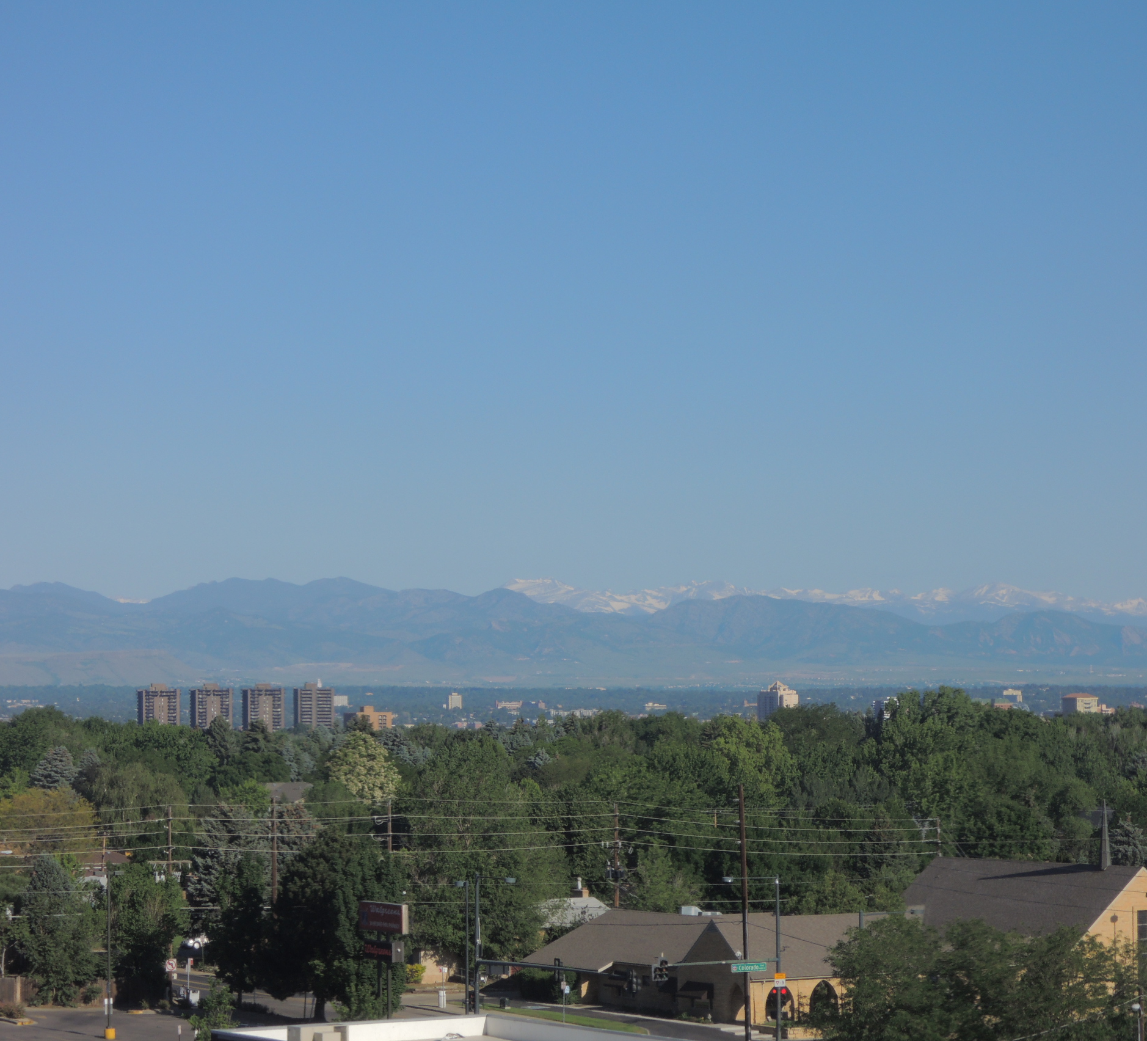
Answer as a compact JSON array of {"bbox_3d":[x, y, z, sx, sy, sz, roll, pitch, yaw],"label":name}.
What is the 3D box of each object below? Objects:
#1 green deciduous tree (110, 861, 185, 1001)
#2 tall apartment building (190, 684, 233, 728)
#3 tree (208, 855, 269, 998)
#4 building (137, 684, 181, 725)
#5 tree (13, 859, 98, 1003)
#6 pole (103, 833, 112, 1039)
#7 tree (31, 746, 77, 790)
[{"bbox_3d":[-26.713,26.020,251.104,5.000,8.900,5.000,0,-3,0],"label":"green deciduous tree"},{"bbox_3d":[-284.124,159.073,3146.047,29.300,62.000,20.000,1,-3,-21],"label":"tall apartment building"},{"bbox_3d":[-20.755,25.758,249.112,4.400,9.800,4.400,0,-3,0],"label":"tree"},{"bbox_3d":[-329.603,159.748,3191.120,34.000,60.000,15.000,1,-3,-32],"label":"building"},{"bbox_3d":[-33.393,26.364,258.261,5.300,9.600,5.300,0,-3,0],"label":"tree"},{"bbox_3d":[-27.055,24.281,232.908,0.500,11.600,0.500,0,-3,0],"label":"pole"},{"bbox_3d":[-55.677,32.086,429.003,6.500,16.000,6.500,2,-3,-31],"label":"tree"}]

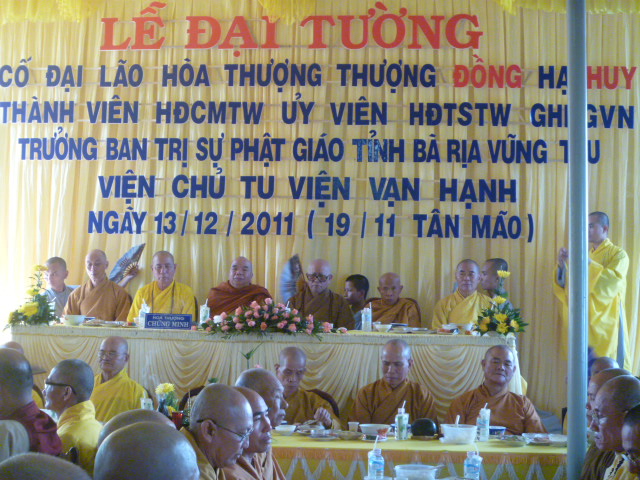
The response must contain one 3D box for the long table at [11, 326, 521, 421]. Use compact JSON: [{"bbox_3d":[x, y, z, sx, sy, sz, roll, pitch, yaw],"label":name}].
[{"bbox_3d":[-0.388,0.998,8.048,3.450,0.730,0.650,1,-3,6],"label":"long table"}]

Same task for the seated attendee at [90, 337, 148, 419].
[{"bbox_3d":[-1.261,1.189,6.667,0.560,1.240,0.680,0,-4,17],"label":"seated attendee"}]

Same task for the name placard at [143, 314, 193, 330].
[{"bbox_3d":[-1.018,0.554,7.700,0.315,0.105,0.070,1,-4,3],"label":"name placard"}]

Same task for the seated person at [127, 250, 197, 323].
[{"bbox_3d":[-1.168,0.732,8.345,0.550,1.309,0.720,1,-3,6],"label":"seated person"}]

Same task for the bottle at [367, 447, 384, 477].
[{"bbox_3d":[0.226,0.931,4.594,0.063,0.190,0.063,1,-4,3],"label":"bottle"}]

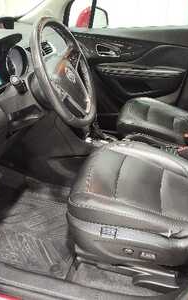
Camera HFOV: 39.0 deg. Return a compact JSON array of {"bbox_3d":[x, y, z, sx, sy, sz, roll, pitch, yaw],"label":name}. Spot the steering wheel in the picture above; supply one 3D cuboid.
[{"bbox_3d":[-0.105,-0.251,0.911,0.090,0.372,0.372,-13,19,24],"label":"steering wheel"}]

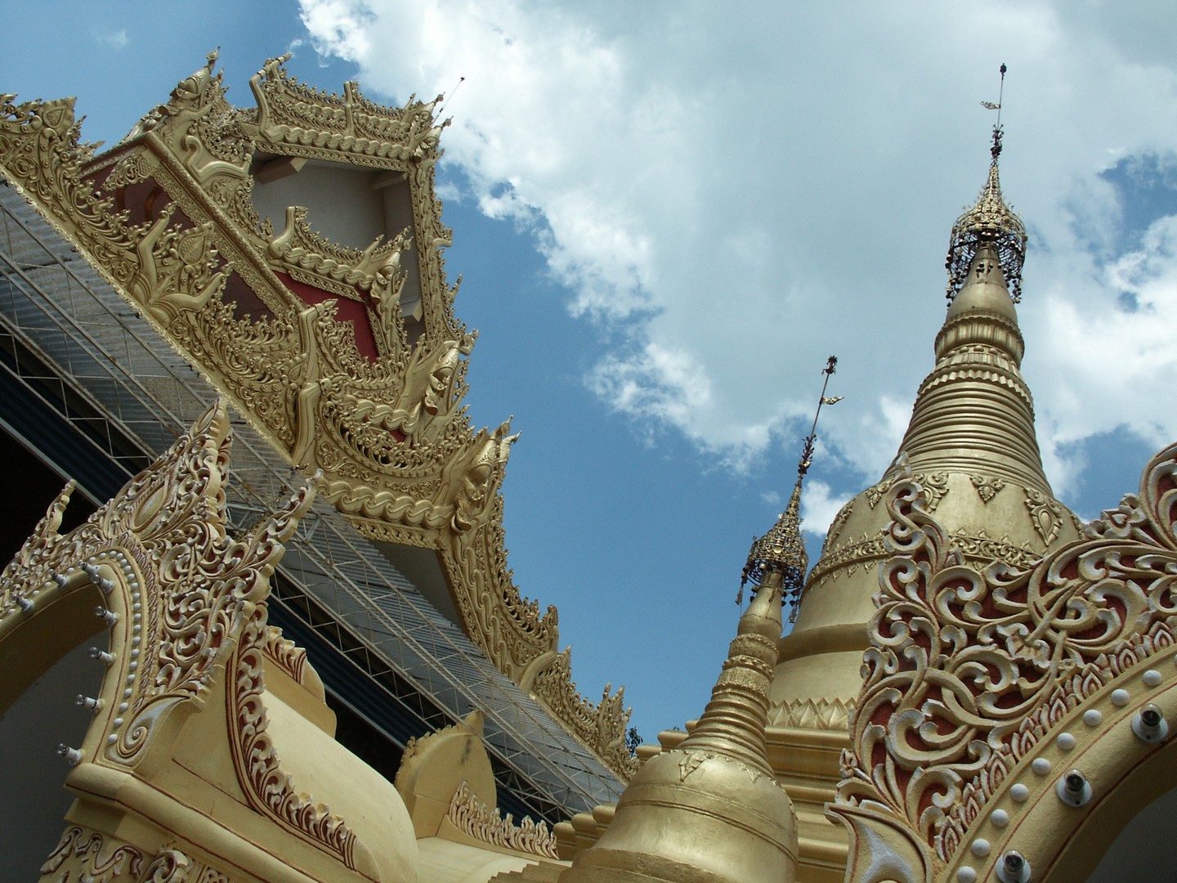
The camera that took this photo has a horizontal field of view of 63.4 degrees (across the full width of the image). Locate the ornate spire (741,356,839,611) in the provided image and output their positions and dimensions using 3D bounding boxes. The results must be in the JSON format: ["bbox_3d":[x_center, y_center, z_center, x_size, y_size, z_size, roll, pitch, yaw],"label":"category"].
[{"bbox_3d":[1.149,0.145,5.135,0.308,1.934,0.308,14,-42,13],"label":"ornate spire"}]

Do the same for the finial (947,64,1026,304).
[{"bbox_3d":[6.841,-4.666,16.029,1.165,7.927,1.165,5,-45,22],"label":"finial"}]

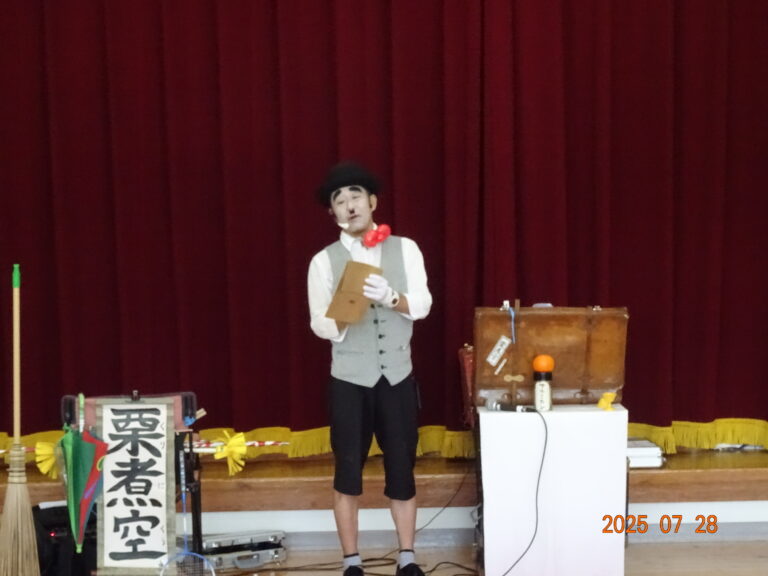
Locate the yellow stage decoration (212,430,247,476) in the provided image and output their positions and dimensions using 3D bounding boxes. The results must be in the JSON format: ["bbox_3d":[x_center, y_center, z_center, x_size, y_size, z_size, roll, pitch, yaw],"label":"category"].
[{"bbox_3d":[-0.646,0.696,7.280,0.140,0.190,0.120,0,0,0],"label":"yellow stage decoration"}]

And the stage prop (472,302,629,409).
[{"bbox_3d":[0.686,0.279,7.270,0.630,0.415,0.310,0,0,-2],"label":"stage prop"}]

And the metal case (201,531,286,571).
[{"bbox_3d":[-0.666,1.150,7.670,0.380,0.130,0.270,0,0,-26],"label":"metal case"}]

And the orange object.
[{"bbox_3d":[0.644,0.305,6.970,0.087,0.076,0.087,0,0,0],"label":"orange object"}]

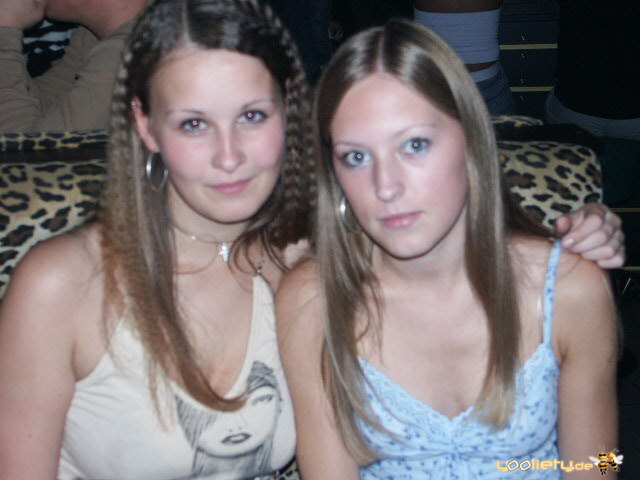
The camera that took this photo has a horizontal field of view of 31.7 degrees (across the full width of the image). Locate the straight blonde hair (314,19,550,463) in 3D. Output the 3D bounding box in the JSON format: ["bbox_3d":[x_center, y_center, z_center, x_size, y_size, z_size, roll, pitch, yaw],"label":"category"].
[{"bbox_3d":[0.130,-0.017,1.170,0.225,0.422,0.250,0,11,14],"label":"straight blonde hair"}]

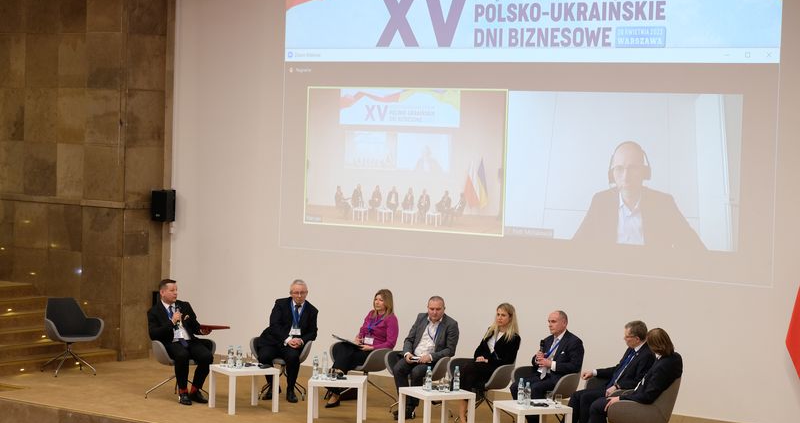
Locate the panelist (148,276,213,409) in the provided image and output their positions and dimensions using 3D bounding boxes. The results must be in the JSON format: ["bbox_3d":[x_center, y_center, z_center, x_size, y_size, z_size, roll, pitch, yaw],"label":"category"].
[{"bbox_3d":[-2.372,1.408,18.199,0.620,1.290,0.800,0,3,-30],"label":"panelist"}]

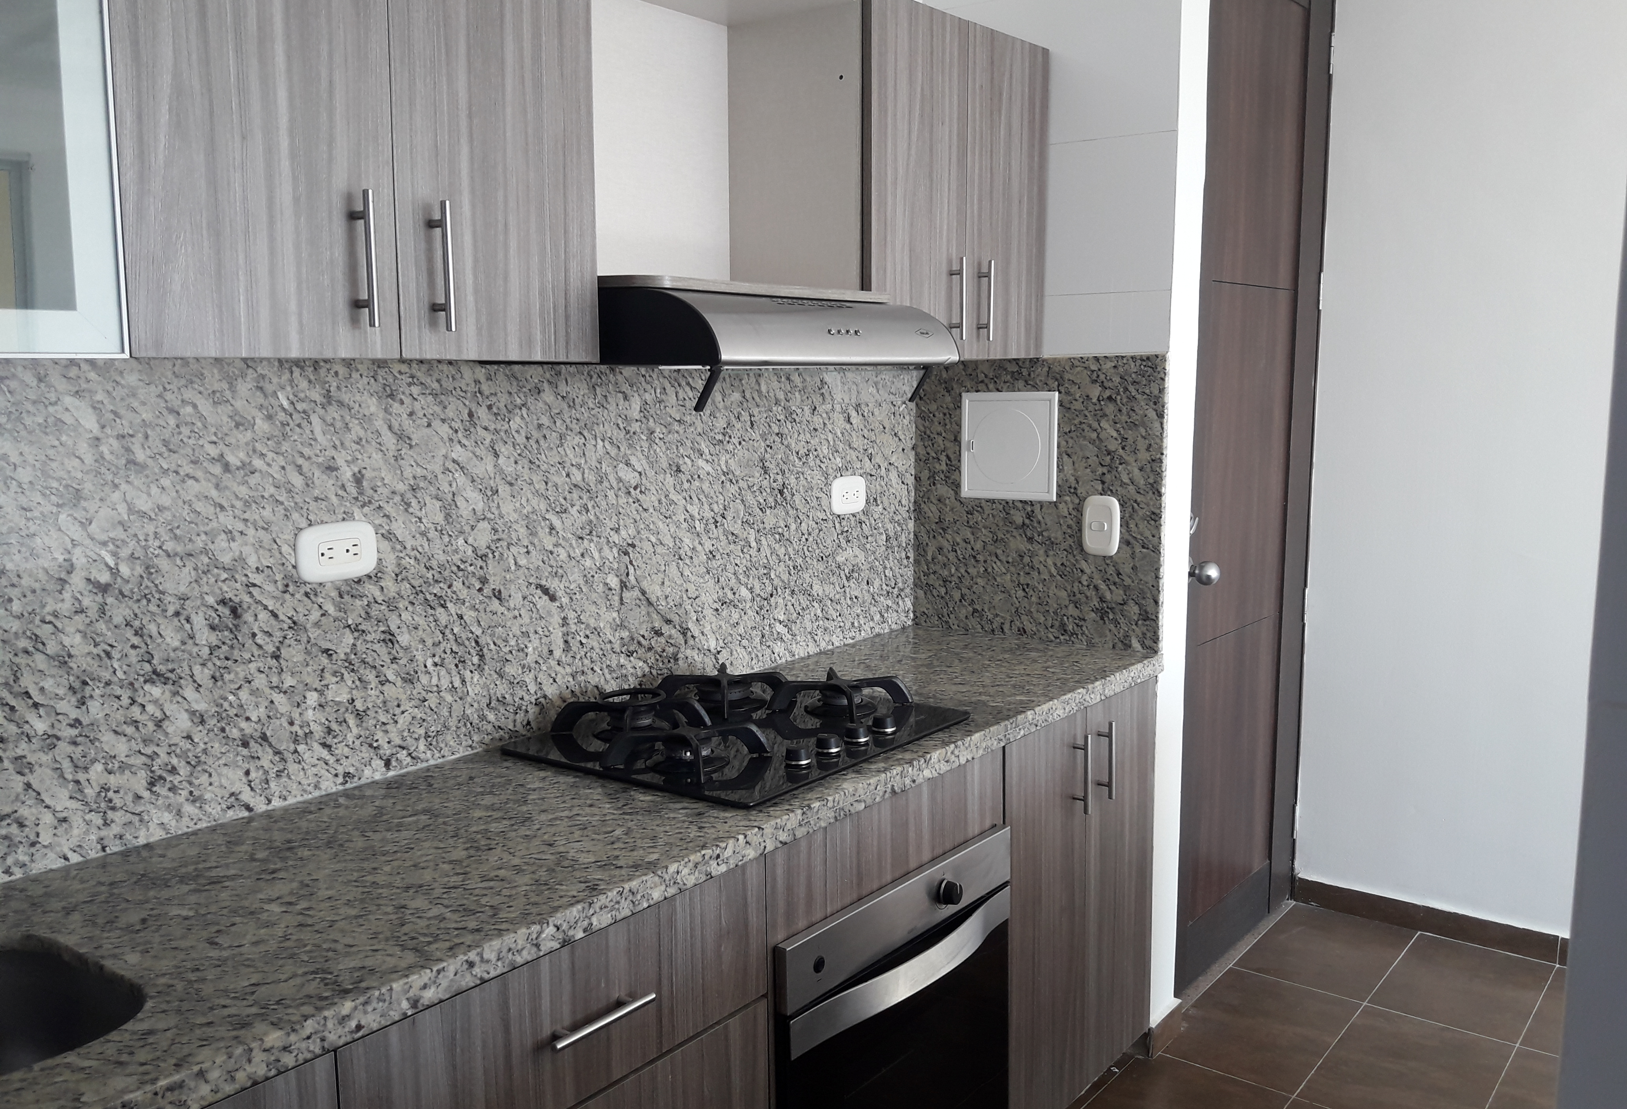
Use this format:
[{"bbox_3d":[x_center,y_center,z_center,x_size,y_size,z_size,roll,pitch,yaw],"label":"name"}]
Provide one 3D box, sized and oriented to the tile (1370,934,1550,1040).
[{"bbox_3d":[1.563,1.037,3.159,0.323,0.012,0.495,6,10,37],"label":"tile"}]

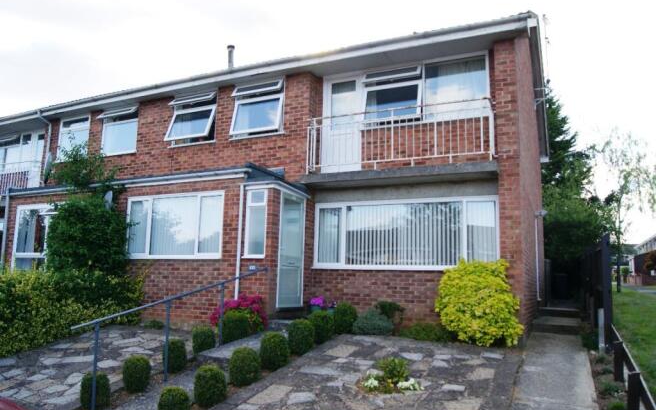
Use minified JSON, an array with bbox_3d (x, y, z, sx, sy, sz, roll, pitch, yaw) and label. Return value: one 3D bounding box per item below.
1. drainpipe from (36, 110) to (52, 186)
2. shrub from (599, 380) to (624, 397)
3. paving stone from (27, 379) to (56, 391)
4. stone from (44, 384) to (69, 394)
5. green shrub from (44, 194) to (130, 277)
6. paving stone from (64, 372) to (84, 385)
[{"bbox_3d":[-7.263,-1.397,12.401,0.090,1.870,0.360,-3,-9,25],"label":"drainpipe"},{"bbox_3d":[3.363,2.145,5.830,0.300,0.160,0.280,-3,-9,25],"label":"shrub"},{"bbox_3d":[-3.274,2.083,5.617,0.250,0.040,0.250,-2,-2,25],"label":"paving stone"},{"bbox_3d":[-3.021,2.072,5.480,0.220,0.040,0.200,-2,-2,25],"label":"stone"},{"bbox_3d":[-4.486,0.613,9.201,1.450,1.420,0.950,-2,-9,25],"label":"green shrub"},{"bbox_3d":[-3.211,2.222,6.212,0.166,0.050,0.453,-2,-1,-5],"label":"paving stone"}]

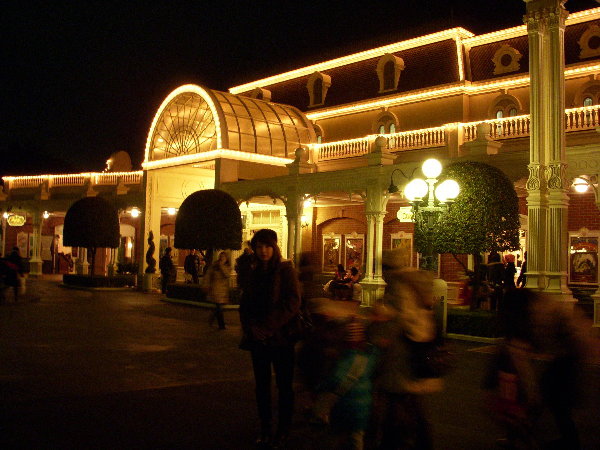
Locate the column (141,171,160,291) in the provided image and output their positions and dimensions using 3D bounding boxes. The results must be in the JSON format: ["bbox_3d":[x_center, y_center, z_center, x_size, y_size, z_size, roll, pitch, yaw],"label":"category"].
[{"bbox_3d":[-5.406,0.178,23.900,0.550,4.340,0.620,4,-3,-44],"label":"column"}]

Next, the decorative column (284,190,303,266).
[{"bbox_3d":[-0.157,0.616,20.700,0.500,3.410,0.560,4,-3,-44],"label":"decorative column"}]

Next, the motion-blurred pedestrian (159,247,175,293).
[{"bbox_3d":[-4.601,1.528,22.700,0.420,1.620,0.500,2,-2,0],"label":"motion-blurred pedestrian"}]

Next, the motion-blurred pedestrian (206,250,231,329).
[{"bbox_3d":[-1.559,1.233,12.600,0.480,1.500,0.450,1,-2,3],"label":"motion-blurred pedestrian"}]

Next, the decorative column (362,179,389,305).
[{"bbox_3d":[2.084,0.503,18.300,0.500,3.550,0.580,4,-3,-44],"label":"decorative column"}]

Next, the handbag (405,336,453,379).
[{"bbox_3d":[0.900,0.939,4.650,0.310,0.280,0.150,2,-2,0],"label":"handbag"}]

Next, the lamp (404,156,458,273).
[{"bbox_3d":[2.456,0.383,12.300,1.100,3.270,1.100,-1,-3,41],"label":"lamp"}]

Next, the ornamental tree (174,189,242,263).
[{"bbox_3d":[-2.778,0.520,20.000,2.080,3.300,2.080,4,-3,-44],"label":"ornamental tree"}]

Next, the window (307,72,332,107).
[{"bbox_3d":[0.716,-4.941,24.200,0.500,1.250,0.850,4,-3,-44],"label":"window"}]

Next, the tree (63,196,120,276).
[{"bbox_3d":[-7.875,0.579,25.000,2.100,3.340,2.100,4,-3,-44],"label":"tree"}]

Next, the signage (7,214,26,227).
[{"bbox_3d":[-13.557,-0.201,31.500,1.100,0.550,0.120,0,-3,27],"label":"signage"}]

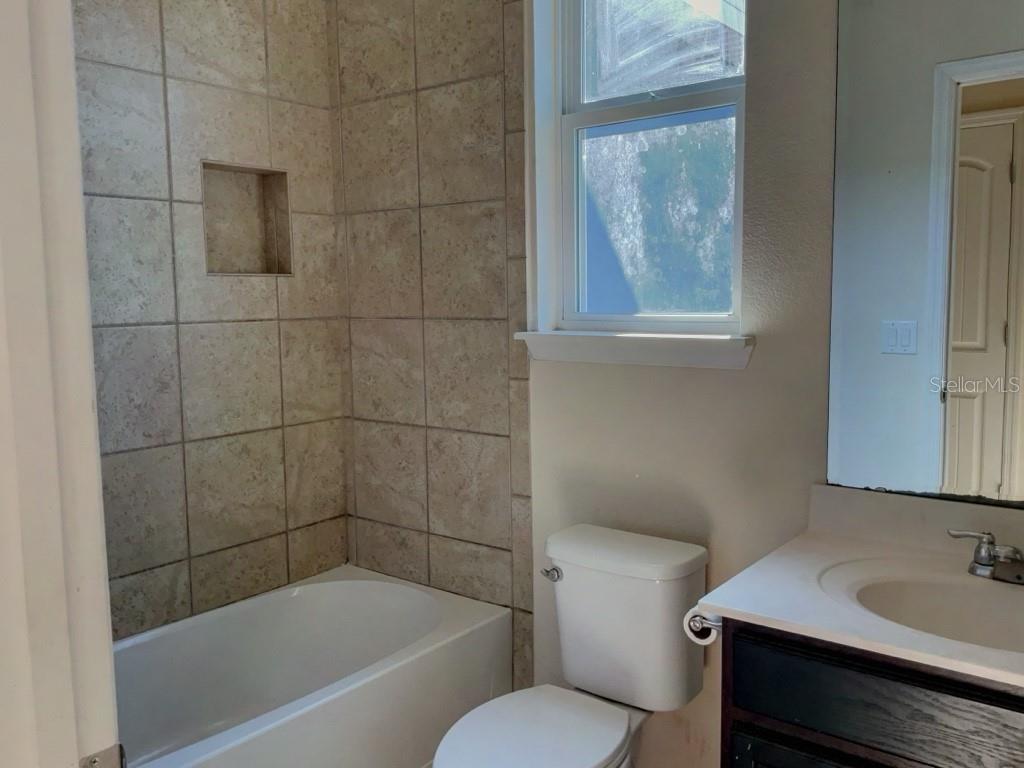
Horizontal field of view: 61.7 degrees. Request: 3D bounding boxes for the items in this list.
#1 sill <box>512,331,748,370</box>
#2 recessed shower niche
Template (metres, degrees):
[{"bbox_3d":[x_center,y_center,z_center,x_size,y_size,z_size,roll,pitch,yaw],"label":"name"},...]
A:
[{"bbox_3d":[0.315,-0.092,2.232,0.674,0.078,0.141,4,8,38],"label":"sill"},{"bbox_3d":[-0.840,-0.497,2.641,0.106,0.325,0.304,4,8,38],"label":"recessed shower niche"}]

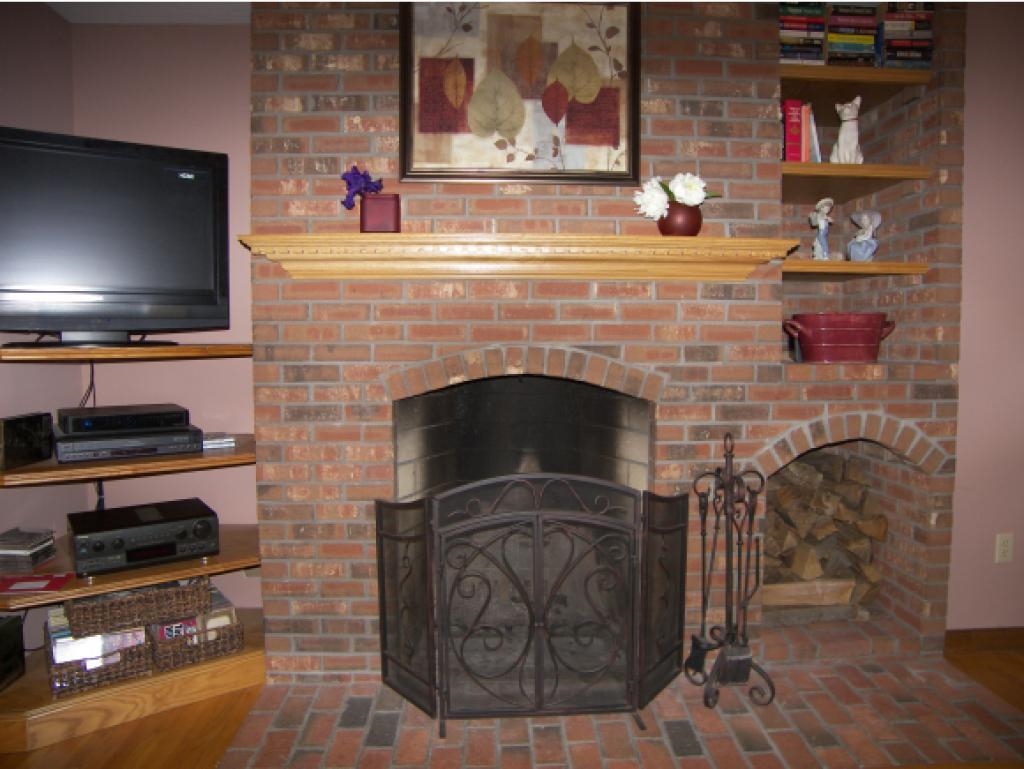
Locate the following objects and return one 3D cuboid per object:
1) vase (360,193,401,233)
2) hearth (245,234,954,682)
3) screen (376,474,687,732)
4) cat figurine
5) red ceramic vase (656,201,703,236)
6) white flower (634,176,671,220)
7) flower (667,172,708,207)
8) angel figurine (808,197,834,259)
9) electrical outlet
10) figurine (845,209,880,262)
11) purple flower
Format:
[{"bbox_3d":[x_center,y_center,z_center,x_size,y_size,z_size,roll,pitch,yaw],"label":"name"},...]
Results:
[{"bbox_3d":[-0.431,-0.559,2.330,0.131,0.135,0.115,0,4,-2],"label":"vase"},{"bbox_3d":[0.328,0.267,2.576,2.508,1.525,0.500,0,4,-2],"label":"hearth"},{"bbox_3d":[0.084,0.661,2.326,1.080,0.790,0.350,0,4,-2],"label":"screen"},{"bbox_3d":[1.216,-0.915,2.575,0.122,0.250,0.135,1,4,18],"label":"cat figurine"},{"bbox_3d":[0.557,-0.548,2.360,0.146,0.130,0.146,0,4,-2],"label":"red ceramic vase"},{"bbox_3d":[0.461,-0.612,2.345,0.120,0.145,0.120,0,4,-2],"label":"white flower"},{"bbox_3d":[0.584,-0.643,2.350,0.126,0.113,0.120,0,4,-2],"label":"flower"},{"bbox_3d":[1.124,-0.558,2.580,0.085,0.235,0.085,-2,5,-32],"label":"angel figurine"},{"bbox_3d":[1.824,0.607,2.630,0.071,0.116,0.012,0,4,-2],"label":"electrical outlet"},{"bbox_3d":[1.282,-0.538,2.590,0.122,0.195,0.105,2,4,22],"label":"figurine"},{"bbox_3d":[-0.488,-0.642,2.320,0.138,0.146,0.125,0,4,-2],"label":"purple flower"}]

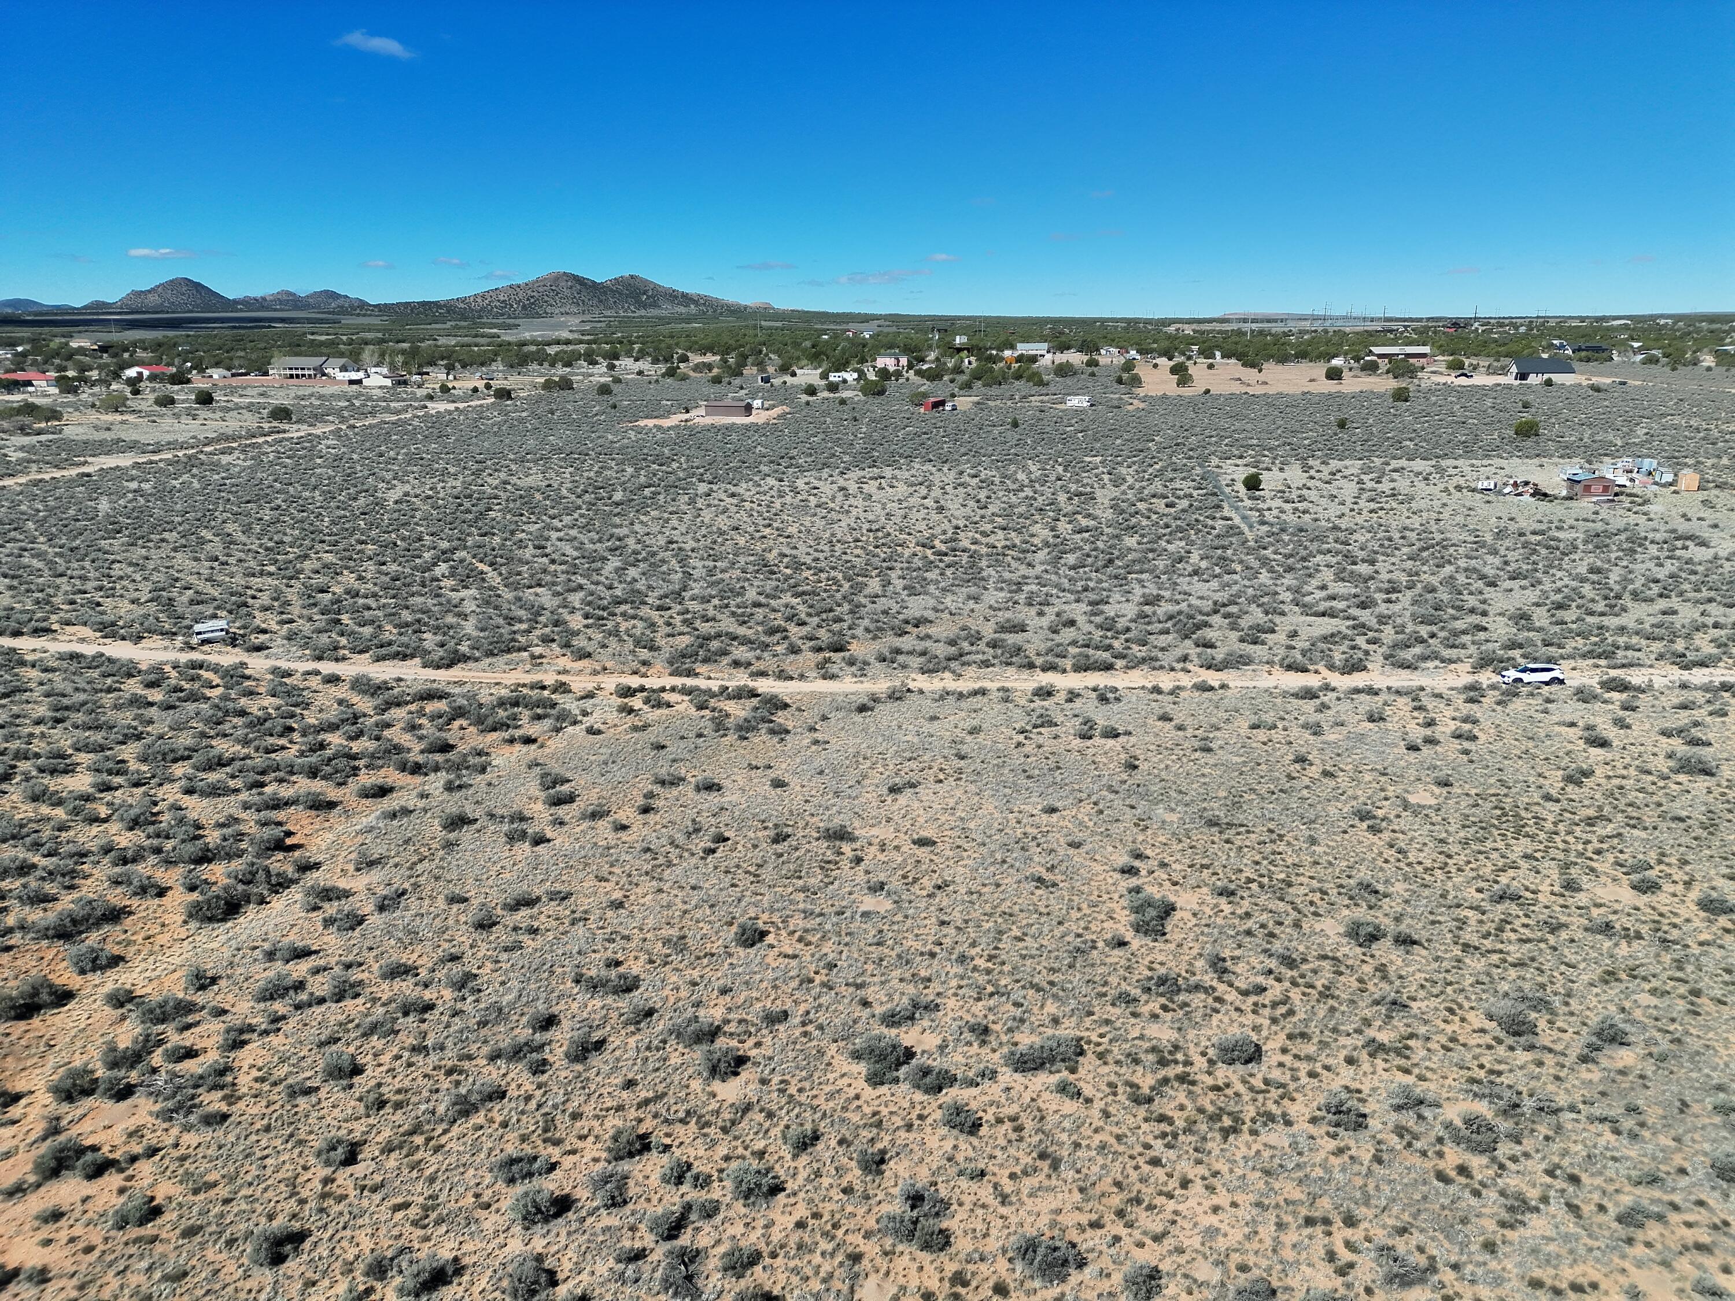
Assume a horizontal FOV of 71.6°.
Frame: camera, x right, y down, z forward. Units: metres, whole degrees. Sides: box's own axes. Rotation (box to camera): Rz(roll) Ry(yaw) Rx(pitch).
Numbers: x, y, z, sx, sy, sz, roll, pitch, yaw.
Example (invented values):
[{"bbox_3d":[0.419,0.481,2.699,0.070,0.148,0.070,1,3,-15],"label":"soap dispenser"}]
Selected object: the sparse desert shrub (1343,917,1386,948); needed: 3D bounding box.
[{"bbox_3d":[24.290,13.550,58.626,1.901,1.000,1.996,7,17,24],"label":"sparse desert shrub"}]

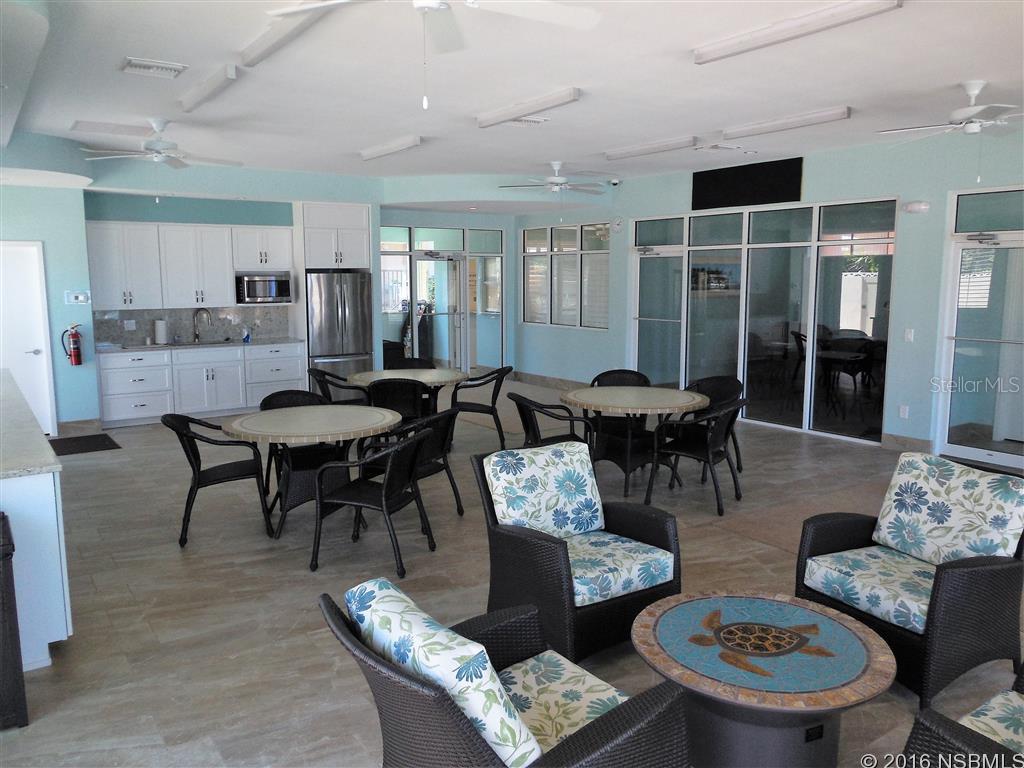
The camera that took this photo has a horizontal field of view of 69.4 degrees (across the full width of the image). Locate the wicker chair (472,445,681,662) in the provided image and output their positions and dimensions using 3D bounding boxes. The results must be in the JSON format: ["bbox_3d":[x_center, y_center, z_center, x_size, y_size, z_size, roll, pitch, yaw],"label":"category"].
[{"bbox_3d":[0.319,0.767,3.757,0.680,0.830,0.850,-5,9,-33],"label":"wicker chair"}]

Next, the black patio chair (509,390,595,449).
[{"bbox_3d":[0.299,0.469,5.928,0.660,0.840,0.600,-2,8,-12],"label":"black patio chair"}]

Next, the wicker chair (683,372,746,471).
[{"bbox_3d":[1.728,0.364,6.640,0.660,0.840,0.600,-7,10,-38],"label":"wicker chair"}]

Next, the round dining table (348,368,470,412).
[{"bbox_3d":[-1.023,0.301,7.479,1.220,0.744,1.220,0,8,0],"label":"round dining table"}]

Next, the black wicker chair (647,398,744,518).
[{"bbox_3d":[1.461,0.496,5.715,0.660,0.840,0.600,5,10,32],"label":"black wicker chair"}]

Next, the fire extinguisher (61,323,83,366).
[{"bbox_3d":[-4.857,-0.436,8.163,0.230,0.490,0.160,-5,9,-30],"label":"fire extinguisher"}]

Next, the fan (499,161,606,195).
[{"bbox_3d":[0.505,-2.403,8.604,1.290,0.360,1.290,0,8,0],"label":"fan"}]

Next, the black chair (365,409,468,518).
[{"bbox_3d":[-0.696,0.561,5.298,0.660,0.840,0.600,4,9,28],"label":"black chair"}]

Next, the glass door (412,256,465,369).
[{"bbox_3d":[-1.187,-1.019,12.059,0.891,2.090,0.060,-4,9,-25],"label":"glass door"}]

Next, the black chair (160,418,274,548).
[{"bbox_3d":[-2.024,0.594,5.095,0.660,0.840,0.600,-3,9,-21],"label":"black chair"}]

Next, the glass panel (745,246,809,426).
[{"bbox_3d":[3.084,-0.542,8.658,0.050,2.060,0.835,-6,10,-36],"label":"glass panel"}]

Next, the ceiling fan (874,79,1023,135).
[{"bbox_3d":[3.207,-1.928,5.174,1.300,0.360,1.300,0,8,0],"label":"ceiling fan"}]

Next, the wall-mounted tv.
[{"bbox_3d":[2.744,-2.367,8.829,0.060,0.480,1.513,-6,10,-37],"label":"wall-mounted tv"}]

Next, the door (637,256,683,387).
[{"bbox_3d":[1.984,-0.735,10.063,0.060,2.050,0.820,-6,10,-37],"label":"door"}]

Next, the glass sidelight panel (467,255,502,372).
[{"bbox_3d":[-0.441,-1.100,12.241,0.730,2.050,0.060,-6,11,-36],"label":"glass sidelight panel"}]

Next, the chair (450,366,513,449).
[{"bbox_3d":[-0.315,0.230,7.634,0.620,0.830,0.570,0,8,0],"label":"chair"}]

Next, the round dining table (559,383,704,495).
[{"bbox_3d":[1.017,0.480,6.175,1.220,0.744,1.220,0,8,0],"label":"round dining table"}]

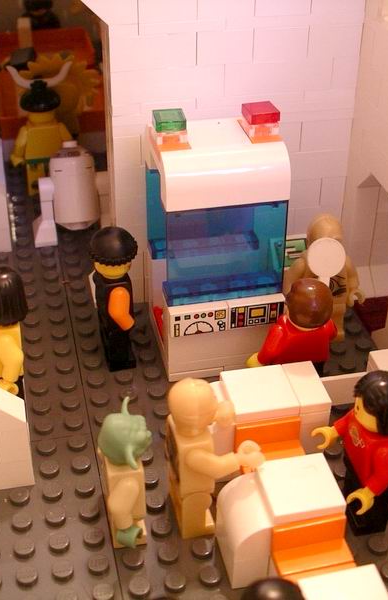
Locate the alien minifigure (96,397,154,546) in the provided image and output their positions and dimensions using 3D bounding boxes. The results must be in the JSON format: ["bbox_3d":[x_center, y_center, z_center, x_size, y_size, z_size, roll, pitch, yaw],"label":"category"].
[{"bbox_3d":[-0.016,0.039,0.196,0.013,0.034,0.021,-7,35,-11],"label":"alien minifigure"}]

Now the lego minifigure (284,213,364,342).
[{"bbox_3d":[0.038,-0.006,0.255,0.026,0.042,0.014,-7,35,-11],"label":"lego minifigure"}]

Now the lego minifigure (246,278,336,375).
[{"bbox_3d":[0.028,0.011,0.231,0.025,0.042,0.013,-3,35,-6],"label":"lego minifigure"}]

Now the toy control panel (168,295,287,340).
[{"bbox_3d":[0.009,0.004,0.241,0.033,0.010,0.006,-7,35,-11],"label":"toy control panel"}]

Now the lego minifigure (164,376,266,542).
[{"bbox_3d":[0.004,0.034,0.197,0.018,0.041,0.024,-7,35,-11],"label":"lego minifigure"}]

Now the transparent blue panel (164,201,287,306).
[{"bbox_3d":[0.008,-0.014,0.232,0.033,0.029,0.008,-7,35,-11],"label":"transparent blue panel"}]

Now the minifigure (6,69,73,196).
[{"bbox_3d":[-0.058,-0.064,0.330,0.026,0.050,0.013,-5,35,-10],"label":"minifigure"}]

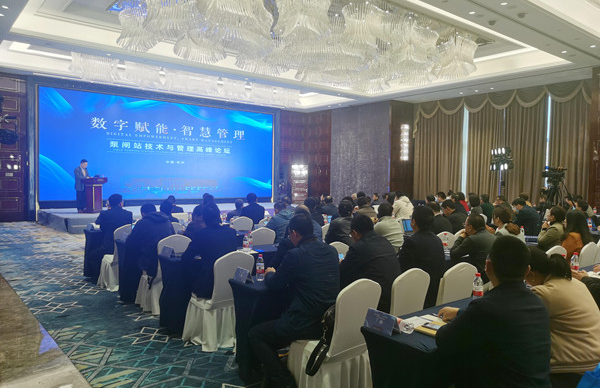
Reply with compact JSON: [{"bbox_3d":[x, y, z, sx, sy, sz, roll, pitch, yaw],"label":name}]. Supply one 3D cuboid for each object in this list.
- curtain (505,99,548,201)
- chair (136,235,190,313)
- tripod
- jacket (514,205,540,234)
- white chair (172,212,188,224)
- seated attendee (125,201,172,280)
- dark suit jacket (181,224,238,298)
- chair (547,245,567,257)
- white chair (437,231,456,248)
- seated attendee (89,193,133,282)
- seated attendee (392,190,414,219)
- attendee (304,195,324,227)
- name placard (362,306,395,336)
[{"bbox_3d":[7.998,-1.148,16.721,0.200,4.600,1.550,-1,3,-38],"label":"curtain"},{"bbox_3d":[-1.644,0.934,5.758,0.450,0.940,0.550,-1,3,-38],"label":"chair"},{"bbox_3d":[4.892,0.567,8.981,0.900,1.680,0.900,-1,2,-39],"label":"tripod"},{"bbox_3d":[4.166,0.558,8.686,0.540,0.680,0.500,-1,3,-38],"label":"jacket"},{"bbox_3d":[-2.390,0.797,8.895,0.470,0.910,0.560,-1,3,-39],"label":"white chair"},{"bbox_3d":[-1.919,0.768,5.950,0.570,1.290,0.780,-1,2,-39],"label":"seated attendee"},{"bbox_3d":[-0.859,0.637,4.847,0.520,0.680,0.500,-1,3,-39],"label":"dark suit jacket"},{"bbox_3d":[2.752,1.025,5.522,0.470,0.910,0.560,-1,3,-39],"label":"chair"},{"bbox_3d":[1.870,0.972,6.791,0.470,0.930,0.570,-1,2,-39],"label":"white chair"},{"bbox_3d":[-2.726,0.662,6.865,0.530,1.340,0.820,-1,3,-38],"label":"seated attendee"},{"bbox_3d":[2.377,0.614,10.912,0.520,1.340,0.800,-1,3,-38],"label":"seated attendee"},{"bbox_3d":[0.225,0.707,7.580,0.500,1.290,0.820,-1,3,-39],"label":"attendee"},{"bbox_3d":[0.463,0.721,2.645,0.080,0.095,0.205,-1,2,-39],"label":"name placard"}]

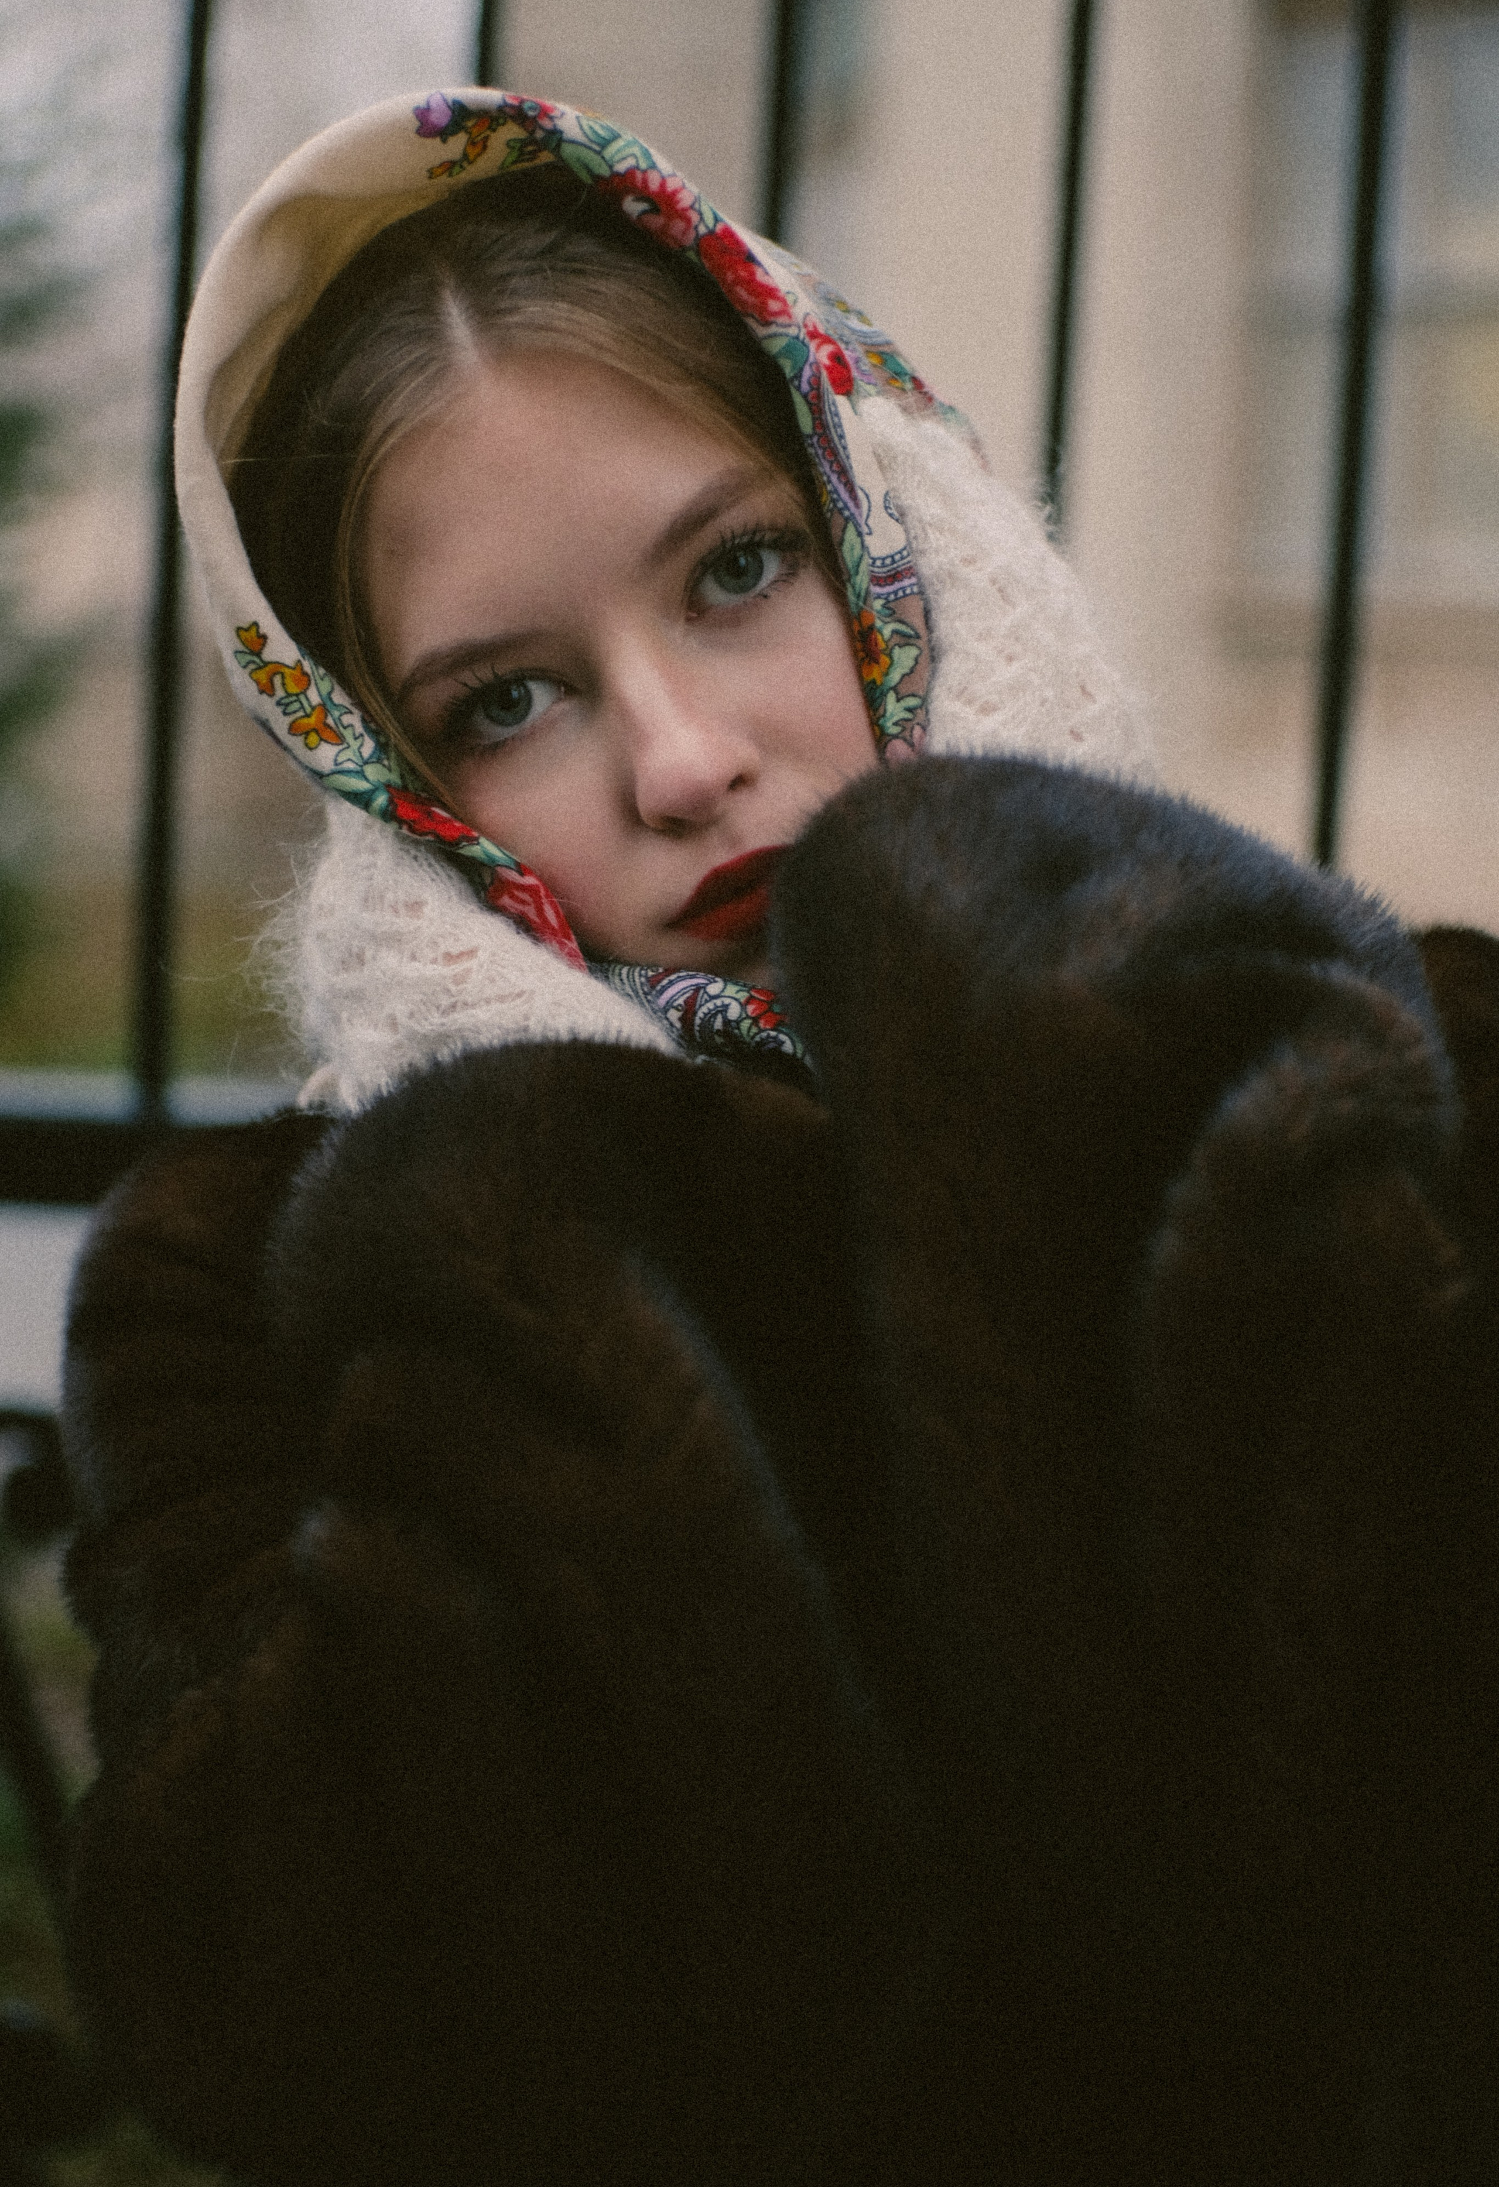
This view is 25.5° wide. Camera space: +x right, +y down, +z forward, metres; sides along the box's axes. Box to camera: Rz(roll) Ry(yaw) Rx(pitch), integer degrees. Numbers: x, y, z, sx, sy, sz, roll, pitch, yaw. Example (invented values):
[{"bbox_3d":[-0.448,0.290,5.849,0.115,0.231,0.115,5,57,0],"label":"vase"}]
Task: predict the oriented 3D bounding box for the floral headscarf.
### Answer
[{"bbox_3d":[-0.018,-0.126,0.862,0.200,0.260,0.210,-28,7,11],"label":"floral headscarf"}]

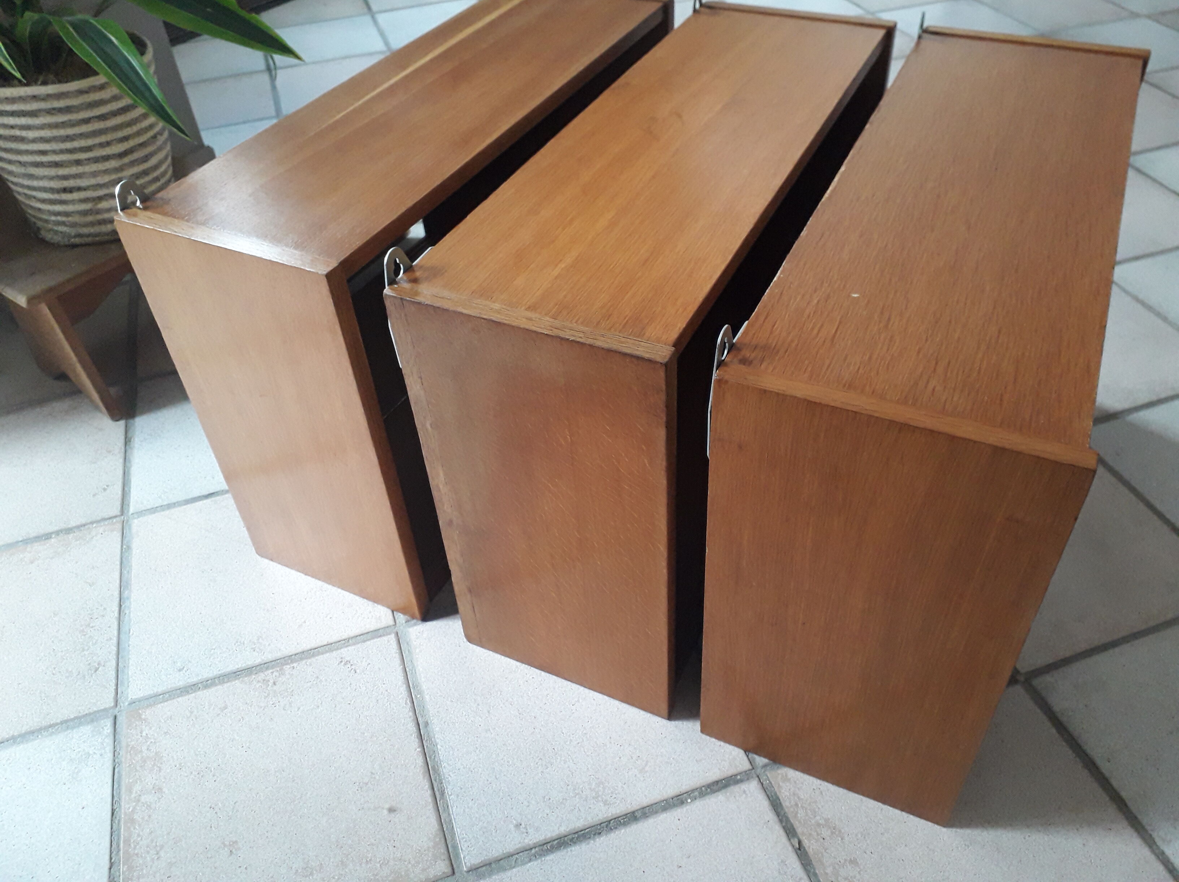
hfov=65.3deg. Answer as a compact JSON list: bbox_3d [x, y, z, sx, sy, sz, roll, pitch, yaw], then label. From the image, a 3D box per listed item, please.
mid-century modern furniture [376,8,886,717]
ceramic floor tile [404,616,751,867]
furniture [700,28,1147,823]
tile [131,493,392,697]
[{"bbox_3d":[0.117,-0.144,1.126,0.257,0.496,0.748,16,46,20],"label":"mid-century modern furniture"},{"bbox_3d":[-0.027,0.288,1.044,0.312,0.010,0.307,-15,44,-12],"label":"ceramic floor tile"},{"bbox_3d":[0.377,-0.066,1.025,0.251,0.497,0.744,17,47,20],"label":"furniture"},{"bbox_3d":[-0.435,0.167,1.200,0.312,0.010,0.307,-15,44,-12],"label":"tile"}]

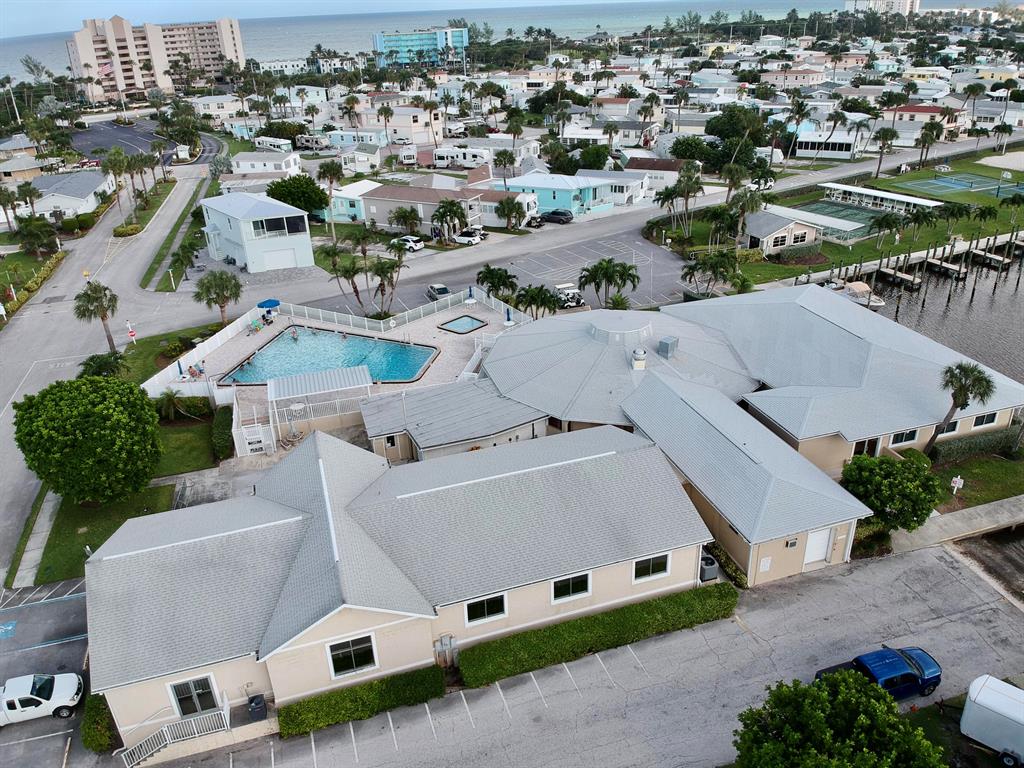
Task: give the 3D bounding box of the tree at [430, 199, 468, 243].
[{"bbox_3d":[-8.469,-21.881,99.299,4.900,6.100,4.700,-5,27,-4],"label":"tree"}]

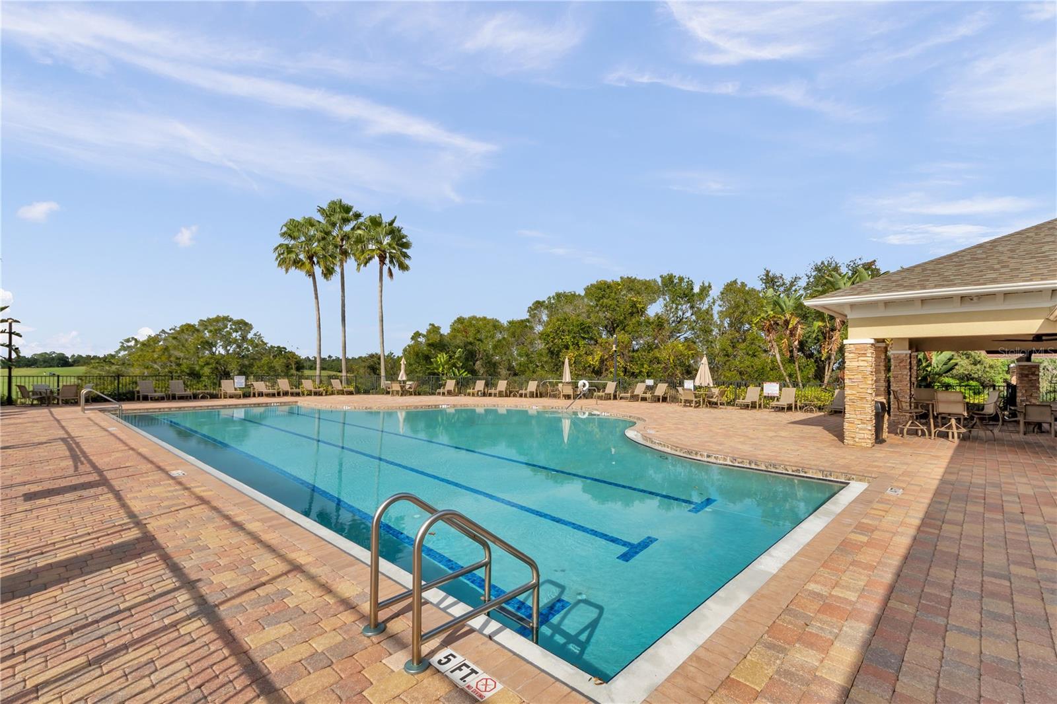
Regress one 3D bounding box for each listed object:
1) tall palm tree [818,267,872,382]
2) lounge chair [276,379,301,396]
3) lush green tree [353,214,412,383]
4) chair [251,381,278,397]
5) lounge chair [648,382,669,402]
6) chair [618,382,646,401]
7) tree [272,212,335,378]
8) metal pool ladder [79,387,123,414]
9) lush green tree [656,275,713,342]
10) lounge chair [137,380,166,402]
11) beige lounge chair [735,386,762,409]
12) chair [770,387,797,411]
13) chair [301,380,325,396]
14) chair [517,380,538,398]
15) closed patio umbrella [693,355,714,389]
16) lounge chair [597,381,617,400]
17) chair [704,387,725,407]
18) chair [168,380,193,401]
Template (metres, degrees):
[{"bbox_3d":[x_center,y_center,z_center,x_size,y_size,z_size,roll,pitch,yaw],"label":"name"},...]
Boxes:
[{"bbox_3d":[14.300,-0.586,18.617,2.500,6.200,2.500,0,-2,0],"label":"tall palm tree"},{"bbox_3d":[-13.706,2.062,23.552,1.474,0.919,0.711,-1,-2,32],"label":"lounge chair"},{"bbox_3d":[-9.847,-3.167,27.894,3.700,11.700,3.700,0,-2,0],"label":"lush green tree"},{"bbox_3d":[-14.597,2.082,22.709,1.566,0.804,0.711,-1,-2,33],"label":"chair"},{"bbox_3d":[6.694,2.107,21.484,0.660,0.920,1.600,-1,-2,42],"label":"lounge chair"},{"bbox_3d":[5.619,2.145,21.937,1.461,0.936,0.711,2,-2,-34],"label":"chair"},{"bbox_3d":[-14.497,-3.175,27.009,3.700,11.620,3.700,2,-2,-28],"label":"tree"},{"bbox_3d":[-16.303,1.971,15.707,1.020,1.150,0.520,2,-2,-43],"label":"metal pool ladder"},{"bbox_3d":[12.254,-1.581,32.166,4.400,9.220,4.400,0,-2,21],"label":"lush green tree"},{"bbox_3d":[-18.182,1.882,19.837,1.456,0.941,0.711,-1,-2,27],"label":"lounge chair"},{"bbox_3d":[9.786,2.025,18.263,1.600,0.920,0.660,2,-2,-43],"label":"beige lounge chair"},{"bbox_3d":[10.783,2.016,17.340,1.455,0.943,0.711,2,-3,-40],"label":"chair"},{"bbox_3d":[-12.894,2.115,24.609,1.600,0.920,0.660,-1,-2,40],"label":"chair"},{"bbox_3d":[0.026,2.179,23.884,0.711,0.921,1.473,-1,-2,25],"label":"chair"},{"bbox_3d":[8.066,1.315,18.861,0.800,2.360,0.800,2,-2,-43],"label":"closed patio umbrella"},{"bbox_3d":[4.310,2.134,22.739,0.660,0.920,1.600,-1,-2,37],"label":"lounge chair"},{"bbox_3d":[8.622,2.098,18.909,0.660,0.860,0.620,-1,-2,30],"label":"chair"},{"bbox_3d":[-17.338,1.918,20.491,1.465,0.930,0.711,-1,-2,34],"label":"chair"}]

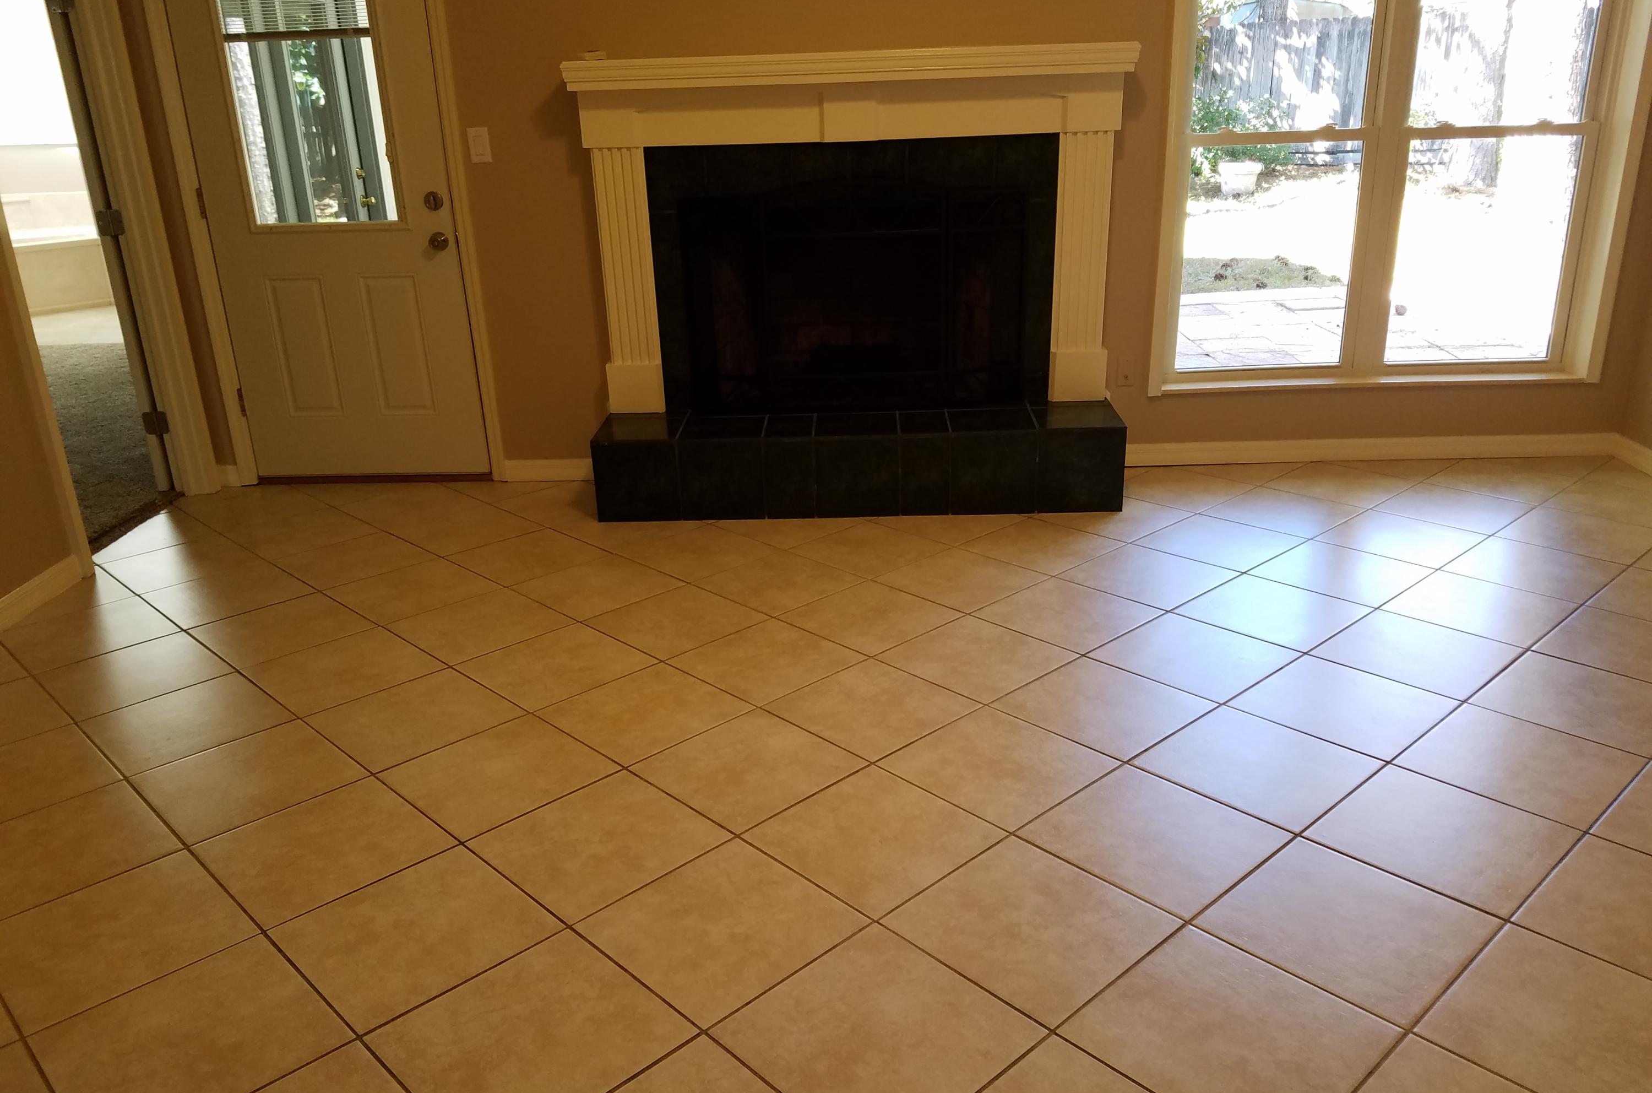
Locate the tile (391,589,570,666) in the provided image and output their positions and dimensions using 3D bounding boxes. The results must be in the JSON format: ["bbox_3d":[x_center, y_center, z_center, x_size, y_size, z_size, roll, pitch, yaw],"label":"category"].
[{"bbox_3d":[-1.002,0.226,3.554,0.397,0.010,0.397,-20,26,-40],"label":"tile"}]

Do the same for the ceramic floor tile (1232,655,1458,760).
[{"bbox_3d":[1.225,0.372,2.938,0.397,0.010,0.397,-19,26,-39],"label":"ceramic floor tile"}]

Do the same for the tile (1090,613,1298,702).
[{"bbox_3d":[0.968,0.288,3.263,0.396,0.010,0.396,-19,26,-39],"label":"tile"}]

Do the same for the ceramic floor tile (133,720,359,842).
[{"bbox_3d":[-1.312,0.527,2.821,0.396,0.010,0.396,-19,26,-39],"label":"ceramic floor tile"}]

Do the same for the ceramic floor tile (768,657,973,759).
[{"bbox_3d":[0.110,0.395,2.980,0.397,0.010,0.397,-19,26,-40],"label":"ceramic floor tile"}]

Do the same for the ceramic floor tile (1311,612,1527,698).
[{"bbox_3d":[1.549,0.280,3.255,0.397,0.010,0.397,-19,26,-40],"label":"ceramic floor tile"}]

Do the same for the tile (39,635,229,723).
[{"bbox_3d":[-1.879,0.348,3.370,0.396,0.010,0.396,-19,26,-39],"label":"tile"}]

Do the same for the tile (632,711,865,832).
[{"bbox_3d":[-0.175,0.498,2.793,0.396,0.010,0.396,-19,26,-39],"label":"tile"}]

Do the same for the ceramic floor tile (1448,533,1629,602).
[{"bbox_3d":[2.145,0.068,3.758,0.396,0.010,0.396,-19,26,-39],"label":"ceramic floor tile"}]

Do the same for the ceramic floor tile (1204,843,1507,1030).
[{"bbox_3d":[0.964,0.697,2.296,0.397,0.010,0.397,-19,26,-39],"label":"ceramic floor tile"}]

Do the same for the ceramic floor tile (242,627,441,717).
[{"bbox_3d":[-1.305,0.337,3.373,0.397,0.010,0.397,-19,26,-40],"label":"ceramic floor tile"}]

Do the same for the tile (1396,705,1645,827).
[{"bbox_3d":[1.513,0.471,2.706,0.396,0.010,0.396,-19,26,-39],"label":"tile"}]

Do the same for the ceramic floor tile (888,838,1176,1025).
[{"bbox_3d":[0.383,0.708,2.317,0.397,0.010,0.397,-19,26,-40],"label":"ceramic floor tile"}]

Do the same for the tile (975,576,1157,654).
[{"bbox_3d":[0.704,0.196,3.568,0.397,0.010,0.397,-19,26,-40],"label":"tile"}]

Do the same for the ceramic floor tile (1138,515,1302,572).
[{"bbox_3d":[1.322,-0.011,4.152,0.396,0.010,0.396,-19,26,-40],"label":"ceramic floor tile"}]

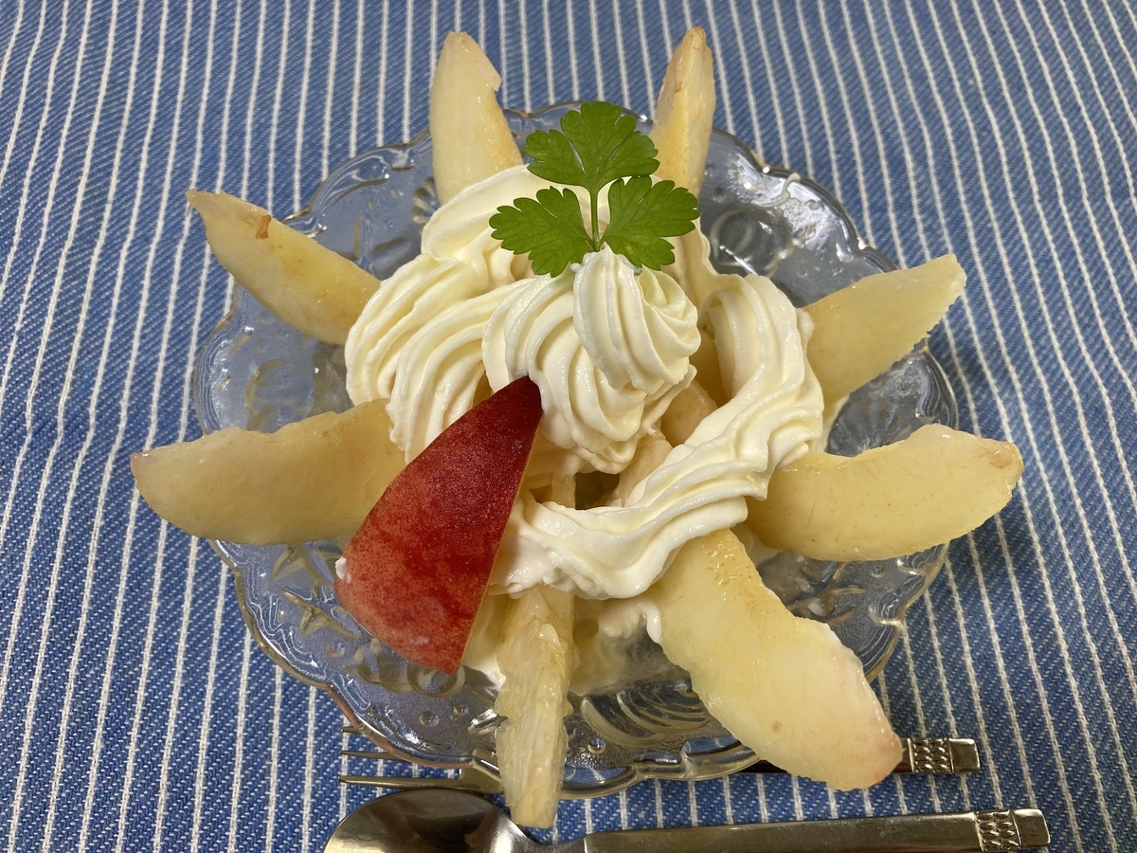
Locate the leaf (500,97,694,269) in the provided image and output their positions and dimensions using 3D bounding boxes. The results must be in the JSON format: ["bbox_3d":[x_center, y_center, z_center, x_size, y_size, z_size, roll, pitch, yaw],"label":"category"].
[{"bbox_3d":[0.005,-0.042,0.161,0.036,0.030,0.009,3,25,0],"label":"leaf"}]

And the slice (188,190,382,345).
[{"bbox_3d":[-0.055,-0.031,0.212,0.064,0.022,0.023,29,67,-2],"label":"slice"}]

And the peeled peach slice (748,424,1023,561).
[{"bbox_3d":[0.057,0.014,0.195,0.073,0.021,0.028,-4,65,6],"label":"peeled peach slice"}]

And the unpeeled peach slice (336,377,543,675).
[{"bbox_3d":[-0.020,0.017,0.180,0.030,0.025,0.058,31,103,16],"label":"unpeeled peach slice"}]

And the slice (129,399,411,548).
[{"bbox_3d":[-0.053,0.010,0.196,0.072,0.021,0.026,2,65,-8],"label":"slice"}]

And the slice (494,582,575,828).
[{"bbox_3d":[-0.004,0.040,0.183,0.017,0.027,0.071,4,56,0],"label":"slice"}]

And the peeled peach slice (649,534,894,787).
[{"bbox_3d":[0.033,0.040,0.183,0.029,0.021,0.068,-37,63,-17],"label":"peeled peach slice"}]

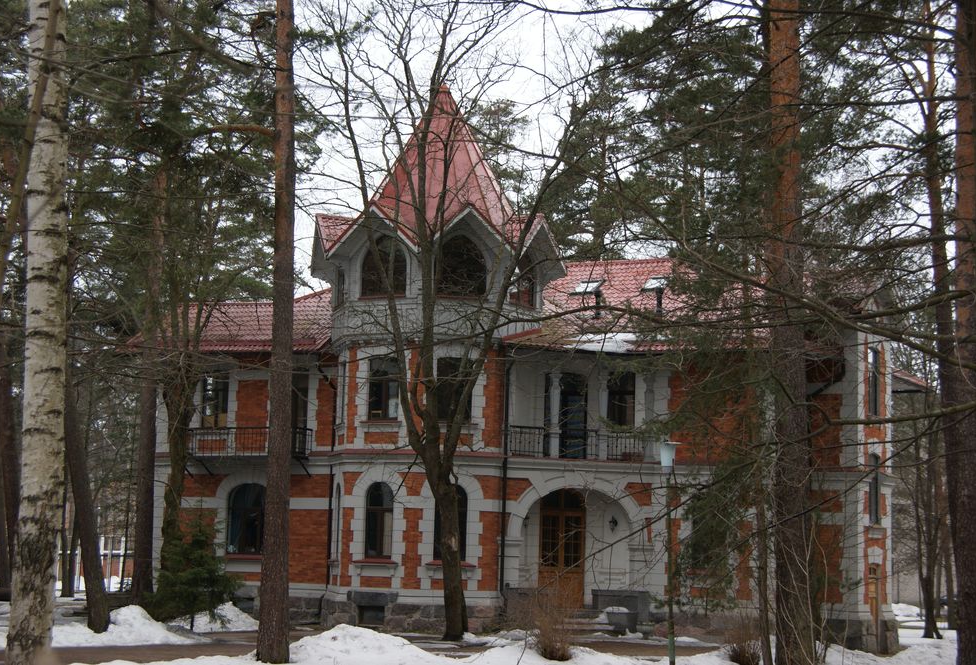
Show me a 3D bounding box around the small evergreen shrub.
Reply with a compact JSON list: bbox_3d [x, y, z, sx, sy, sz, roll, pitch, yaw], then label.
[{"bbox_3d":[-7.821,6.386,44.224,2.339,3.007,2.339,2,-8,0],"label":"small evergreen shrub"}]

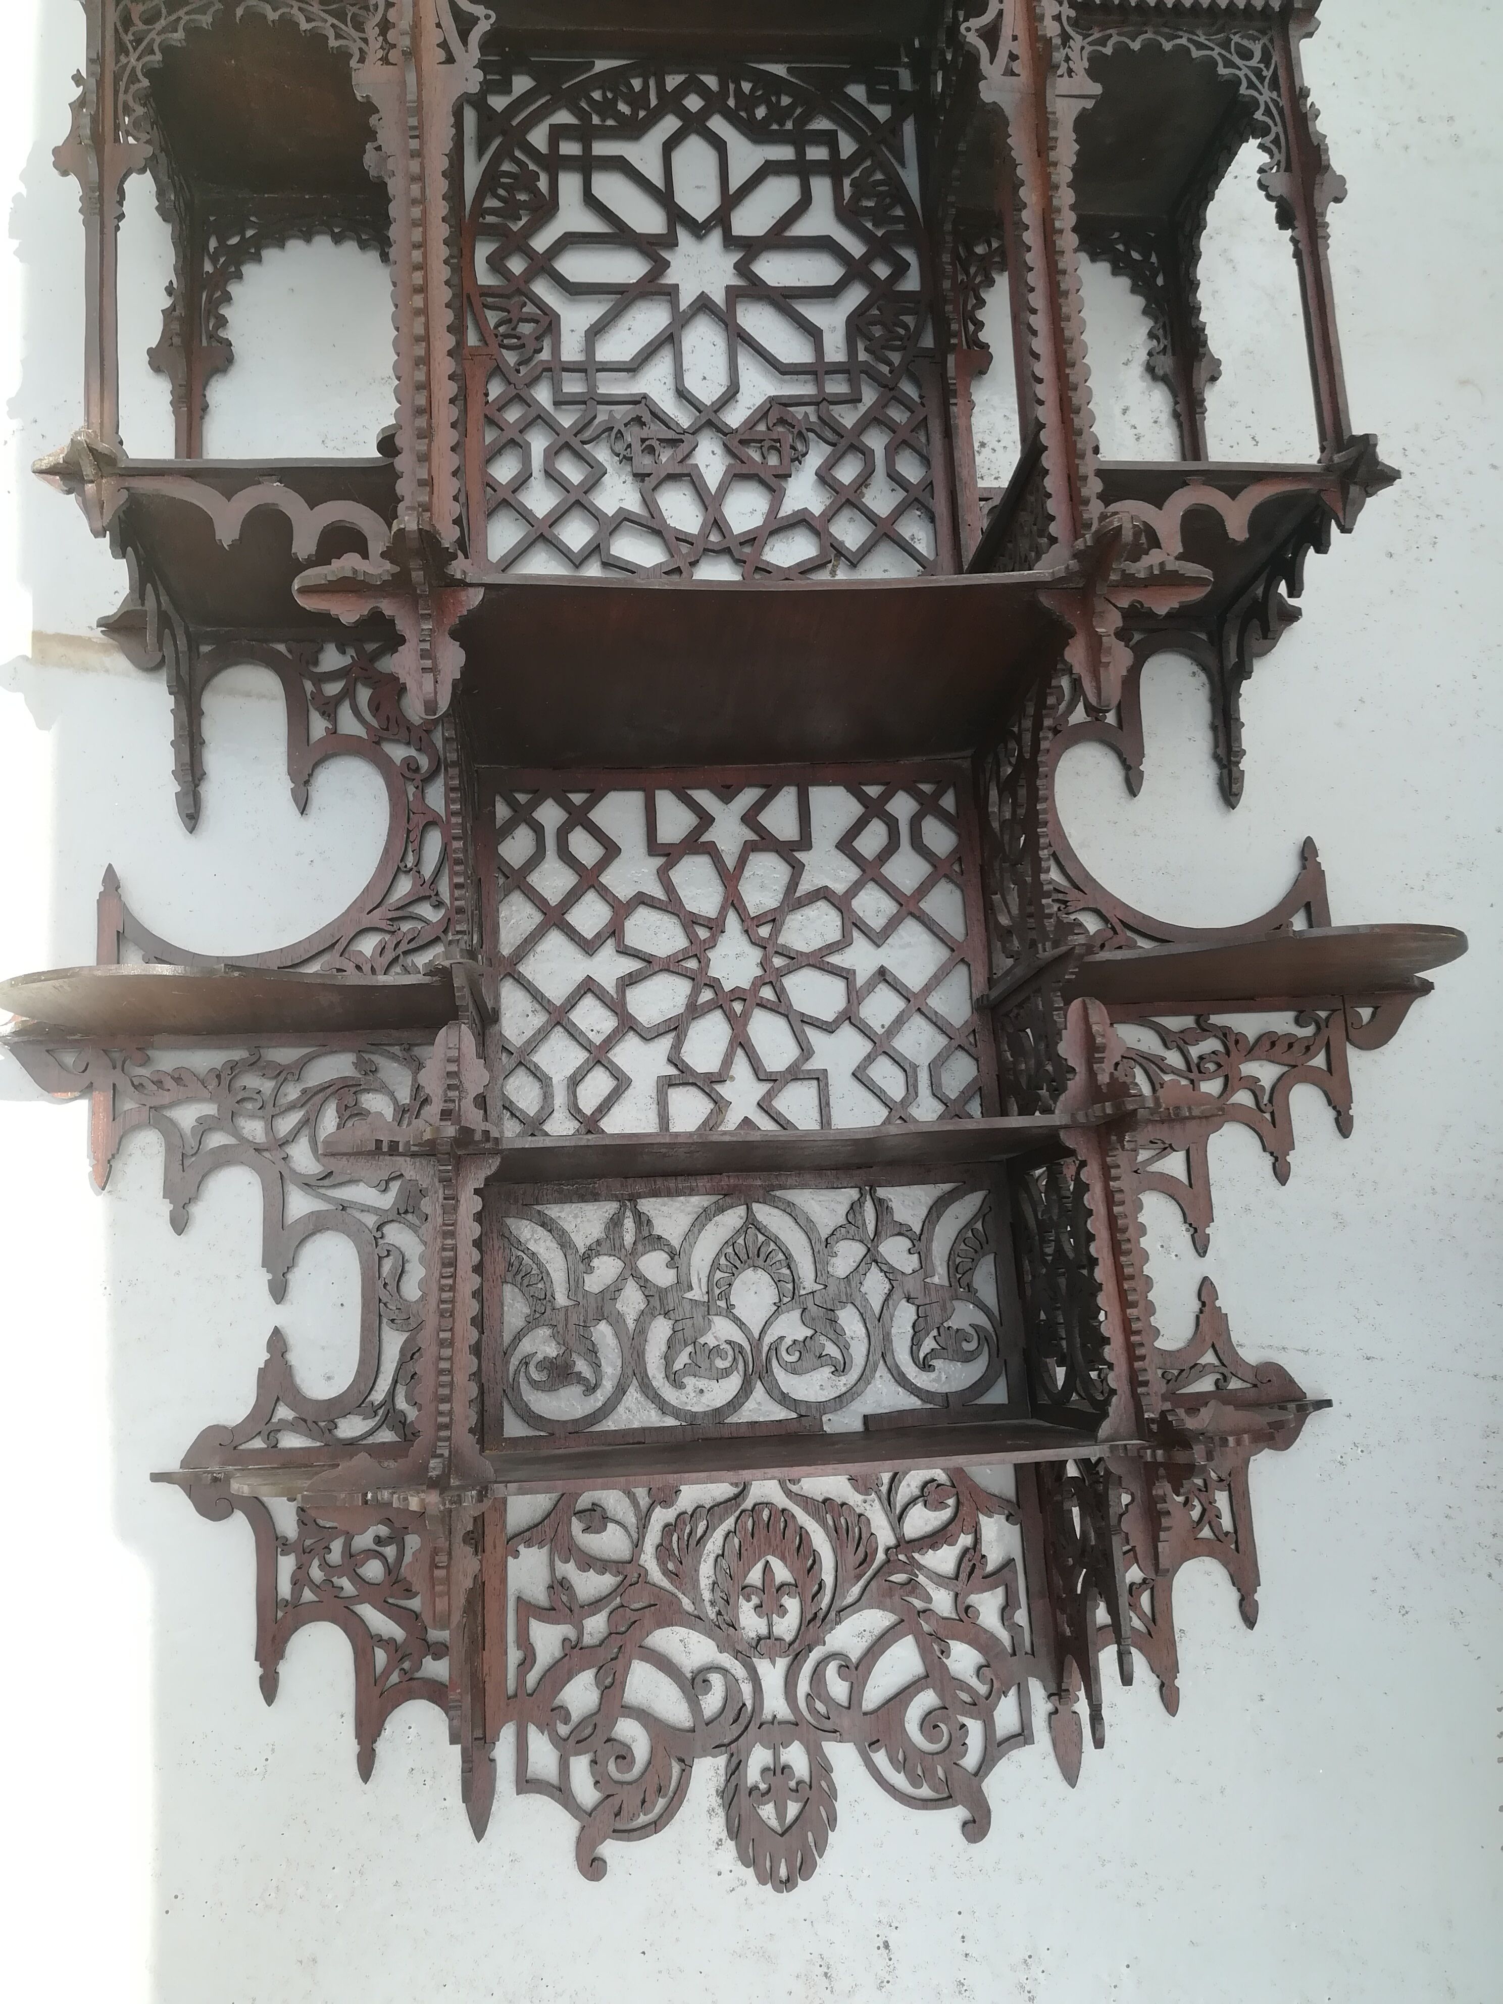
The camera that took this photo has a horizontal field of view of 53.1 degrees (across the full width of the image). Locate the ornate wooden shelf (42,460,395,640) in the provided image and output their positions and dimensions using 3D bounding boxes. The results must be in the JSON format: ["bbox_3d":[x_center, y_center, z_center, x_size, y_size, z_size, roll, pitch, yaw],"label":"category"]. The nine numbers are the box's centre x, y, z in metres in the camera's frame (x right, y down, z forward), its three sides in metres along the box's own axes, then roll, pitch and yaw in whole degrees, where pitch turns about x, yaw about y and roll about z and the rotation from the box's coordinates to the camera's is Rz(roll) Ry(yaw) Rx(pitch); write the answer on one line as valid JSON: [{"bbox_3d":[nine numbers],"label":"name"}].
[{"bbox_3d":[-0.293,-0.252,0.914,0.211,0.060,0.194,-2,-12,-6],"label":"ornate wooden shelf"}]

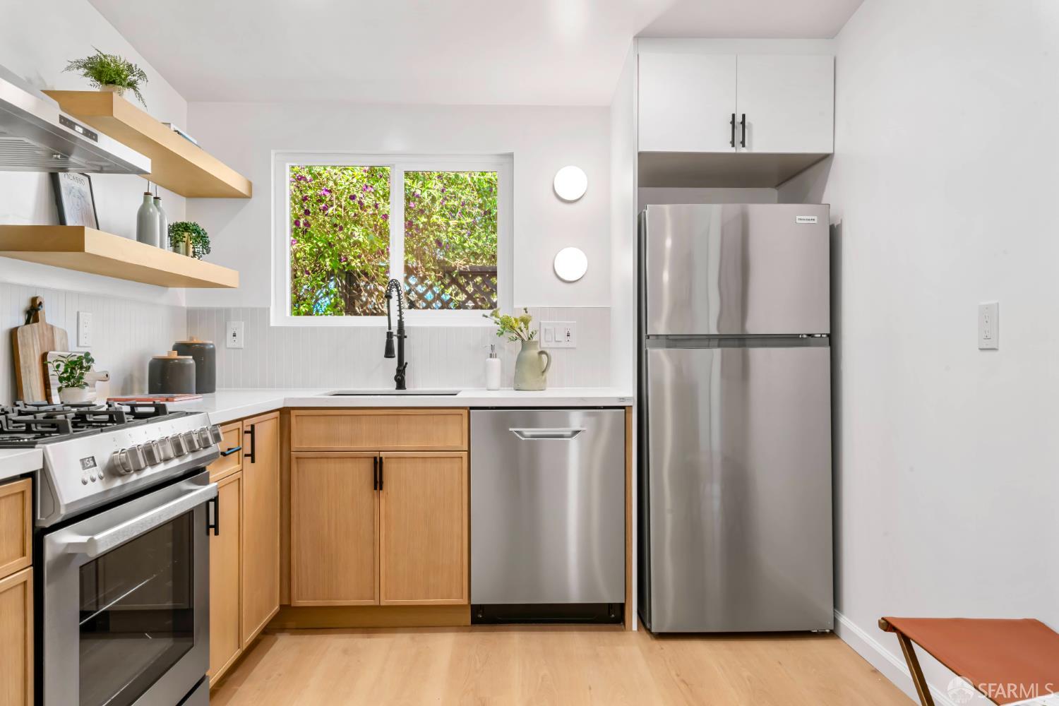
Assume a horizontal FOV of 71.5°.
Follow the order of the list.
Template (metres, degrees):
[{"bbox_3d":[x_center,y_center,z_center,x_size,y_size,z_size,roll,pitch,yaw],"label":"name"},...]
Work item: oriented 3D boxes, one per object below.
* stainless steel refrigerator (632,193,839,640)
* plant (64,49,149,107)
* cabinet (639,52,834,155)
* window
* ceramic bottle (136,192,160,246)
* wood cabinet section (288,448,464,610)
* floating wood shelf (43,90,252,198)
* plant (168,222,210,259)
[{"bbox_3d":[0.800,0.259,3.157,0.715,1.662,0.665,0,0,-2],"label":"stainless steel refrigerator"},{"bbox_3d":[-1.431,-0.916,2.501,0.253,0.229,0.253,0,0,-2],"label":"plant"},{"bbox_3d":[0.804,-0.982,3.196,0.774,0.396,0.632,0,0,-2],"label":"cabinet"},{"bbox_3d":[-0.640,-0.535,3.479,1.123,0.814,0.075,0,0,-2],"label":"window"},{"bbox_3d":[-1.482,-0.505,2.855,0.079,0.238,0.079,0,0,-1],"label":"ceramic bottle"},{"bbox_3d":[-0.589,0.679,3.137,0.686,0.598,0.580,0,0,-2],"label":"wood cabinet section"},{"bbox_3d":[-1.441,-0.765,2.849,0.295,0.076,1.198,0,0,-2],"label":"floating wood shelf"},{"bbox_3d":[-1.437,-0.458,3.104,0.162,0.195,0.162,0,0,-2],"label":"plant"}]

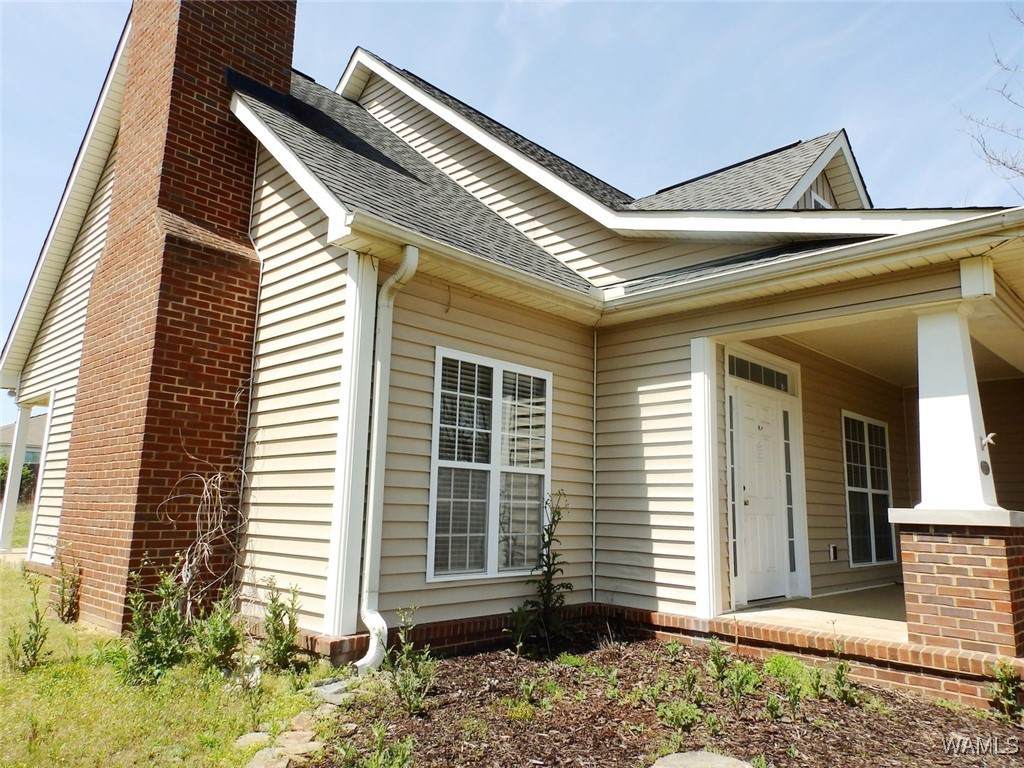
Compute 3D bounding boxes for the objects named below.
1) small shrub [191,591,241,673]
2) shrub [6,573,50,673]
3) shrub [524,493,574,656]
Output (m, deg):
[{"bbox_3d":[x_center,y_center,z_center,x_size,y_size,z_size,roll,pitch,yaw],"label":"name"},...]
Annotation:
[{"bbox_3d":[-1.911,1.607,4.244,0.307,0.490,0.297,1,-11,0],"label":"small shrub"},{"bbox_3d":[-3.094,1.518,4.178,0.245,0.588,0.238,1,-11,0],"label":"shrub"},{"bbox_3d":[0.328,1.614,5.683,0.447,1.347,0.433,1,-11,0],"label":"shrub"}]

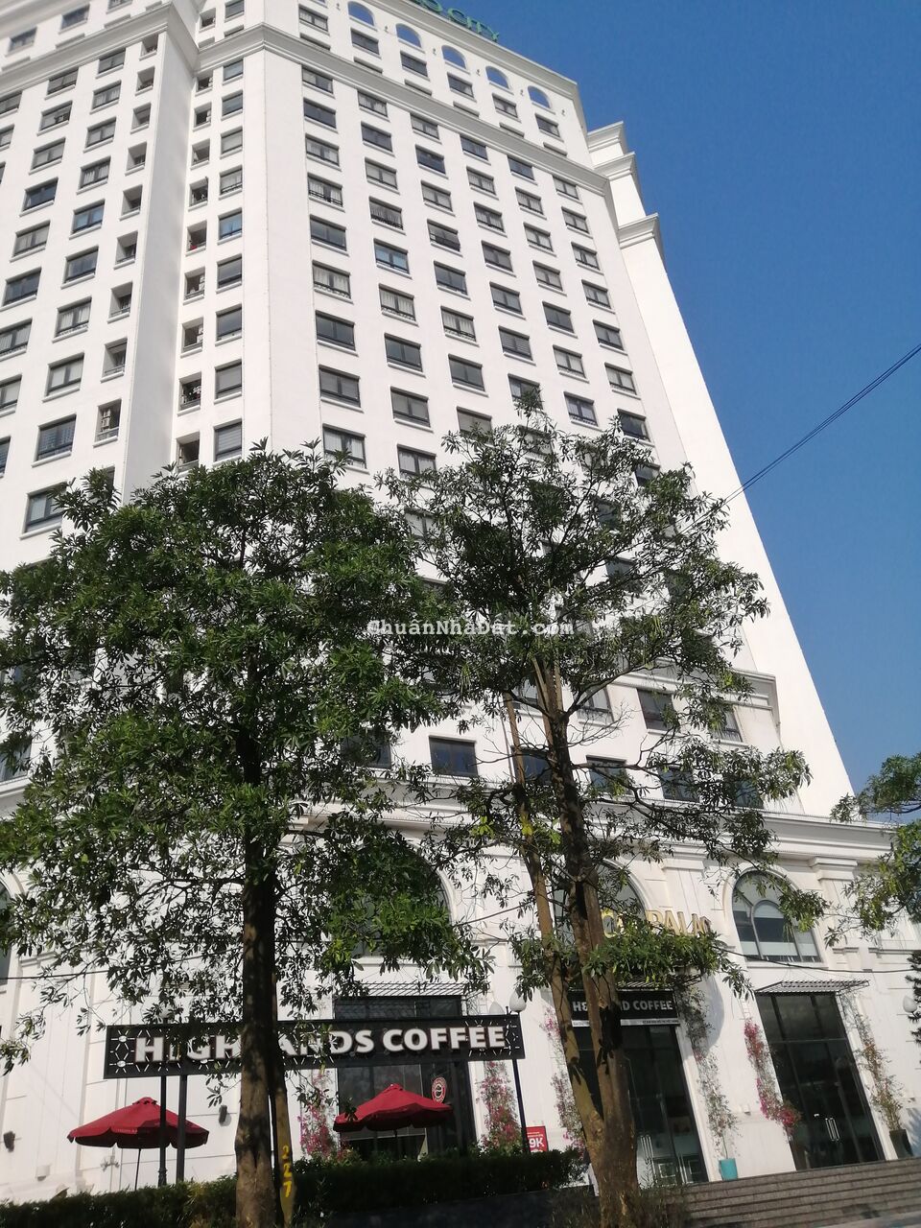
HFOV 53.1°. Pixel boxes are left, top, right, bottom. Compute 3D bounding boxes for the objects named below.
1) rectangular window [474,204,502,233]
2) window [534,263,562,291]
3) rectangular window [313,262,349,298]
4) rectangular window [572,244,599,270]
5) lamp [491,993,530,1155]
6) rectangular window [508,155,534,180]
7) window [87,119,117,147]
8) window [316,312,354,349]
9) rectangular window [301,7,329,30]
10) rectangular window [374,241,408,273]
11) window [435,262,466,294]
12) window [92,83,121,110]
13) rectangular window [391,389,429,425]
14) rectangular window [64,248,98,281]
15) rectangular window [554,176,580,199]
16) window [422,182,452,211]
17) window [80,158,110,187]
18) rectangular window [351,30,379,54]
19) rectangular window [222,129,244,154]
[{"bbox_3d":[1.535,-21.405,50.068,1.716,1.546,0.200,10,-36,-27],"label":"rectangular window"},{"bbox_3d":[4.716,-18.144,49.800,1.716,1.546,0.200,10,-36,-27],"label":"window"},{"bbox_3d":[-5.618,-14.523,40.363,1.757,1.634,0.200,10,-35,-27],"label":"rectangular window"},{"bbox_3d":[7.278,-20.667,53.737,1.748,1.680,0.200,10,-36,-27],"label":"rectangular window"},{"bbox_3d":[1.159,9.575,18.178,0.360,3.934,1.150,10,-36,-27],"label":"lamp"},{"bbox_3d":[3.568,-26.233,54.661,1.706,1.625,0.200,10,-36,-27],"label":"rectangular window"},{"bbox_3d":[-17.134,-22.899,44.063,1.583,1.625,0.200,-15,-32,11],"label":"window"},{"bbox_3d":[-5.190,-11.676,38.219,1.620,1.500,0.160,10,-36,-27],"label":"window"},{"bbox_3d":[-8.400,-34.054,52.771,1.687,1.527,0.200,10,-36,-27],"label":"rectangular window"},{"bbox_3d":[-3.254,-16.773,43.578,1.706,1.757,0.200,10,-36,-27],"label":"rectangular window"},{"bbox_3d":[-0.464,-16.264,44.897,1.742,1.634,0.200,10,-35,-27],"label":"window"},{"bbox_3d":[-17.521,-25.643,45.762,1.583,1.625,0.200,-15,-32,11],"label":"window"},{"bbox_3d":[-2.075,-8.480,37.970,1.620,1.500,0.160,10,-36,-27],"label":"rectangular window"},{"bbox_3d":[-15.706,-14.422,38.327,1.570,1.530,0.160,-15,-32,11],"label":"rectangular window"},{"bbox_3d":[6.496,-26.243,57.180,1.748,1.680,0.200,10,-36,-27],"label":"rectangular window"},{"bbox_3d":[-1.230,-21.758,48.412,1.706,1.757,0.200,10,-36,-27],"label":"window"},{"bbox_3d":[-16.747,-20.156,42.363,1.583,1.625,0.200,-15,-32,11],"label":"window"},{"bbox_3d":[-5.573,-33.312,53.910,1.739,1.625,0.200,10,-36,-27],"label":"rectangular window"},{"bbox_3d":[-11.102,-23.048,44.968,1.144,1.619,0.200,-15,-32,12],"label":"rectangular window"}]

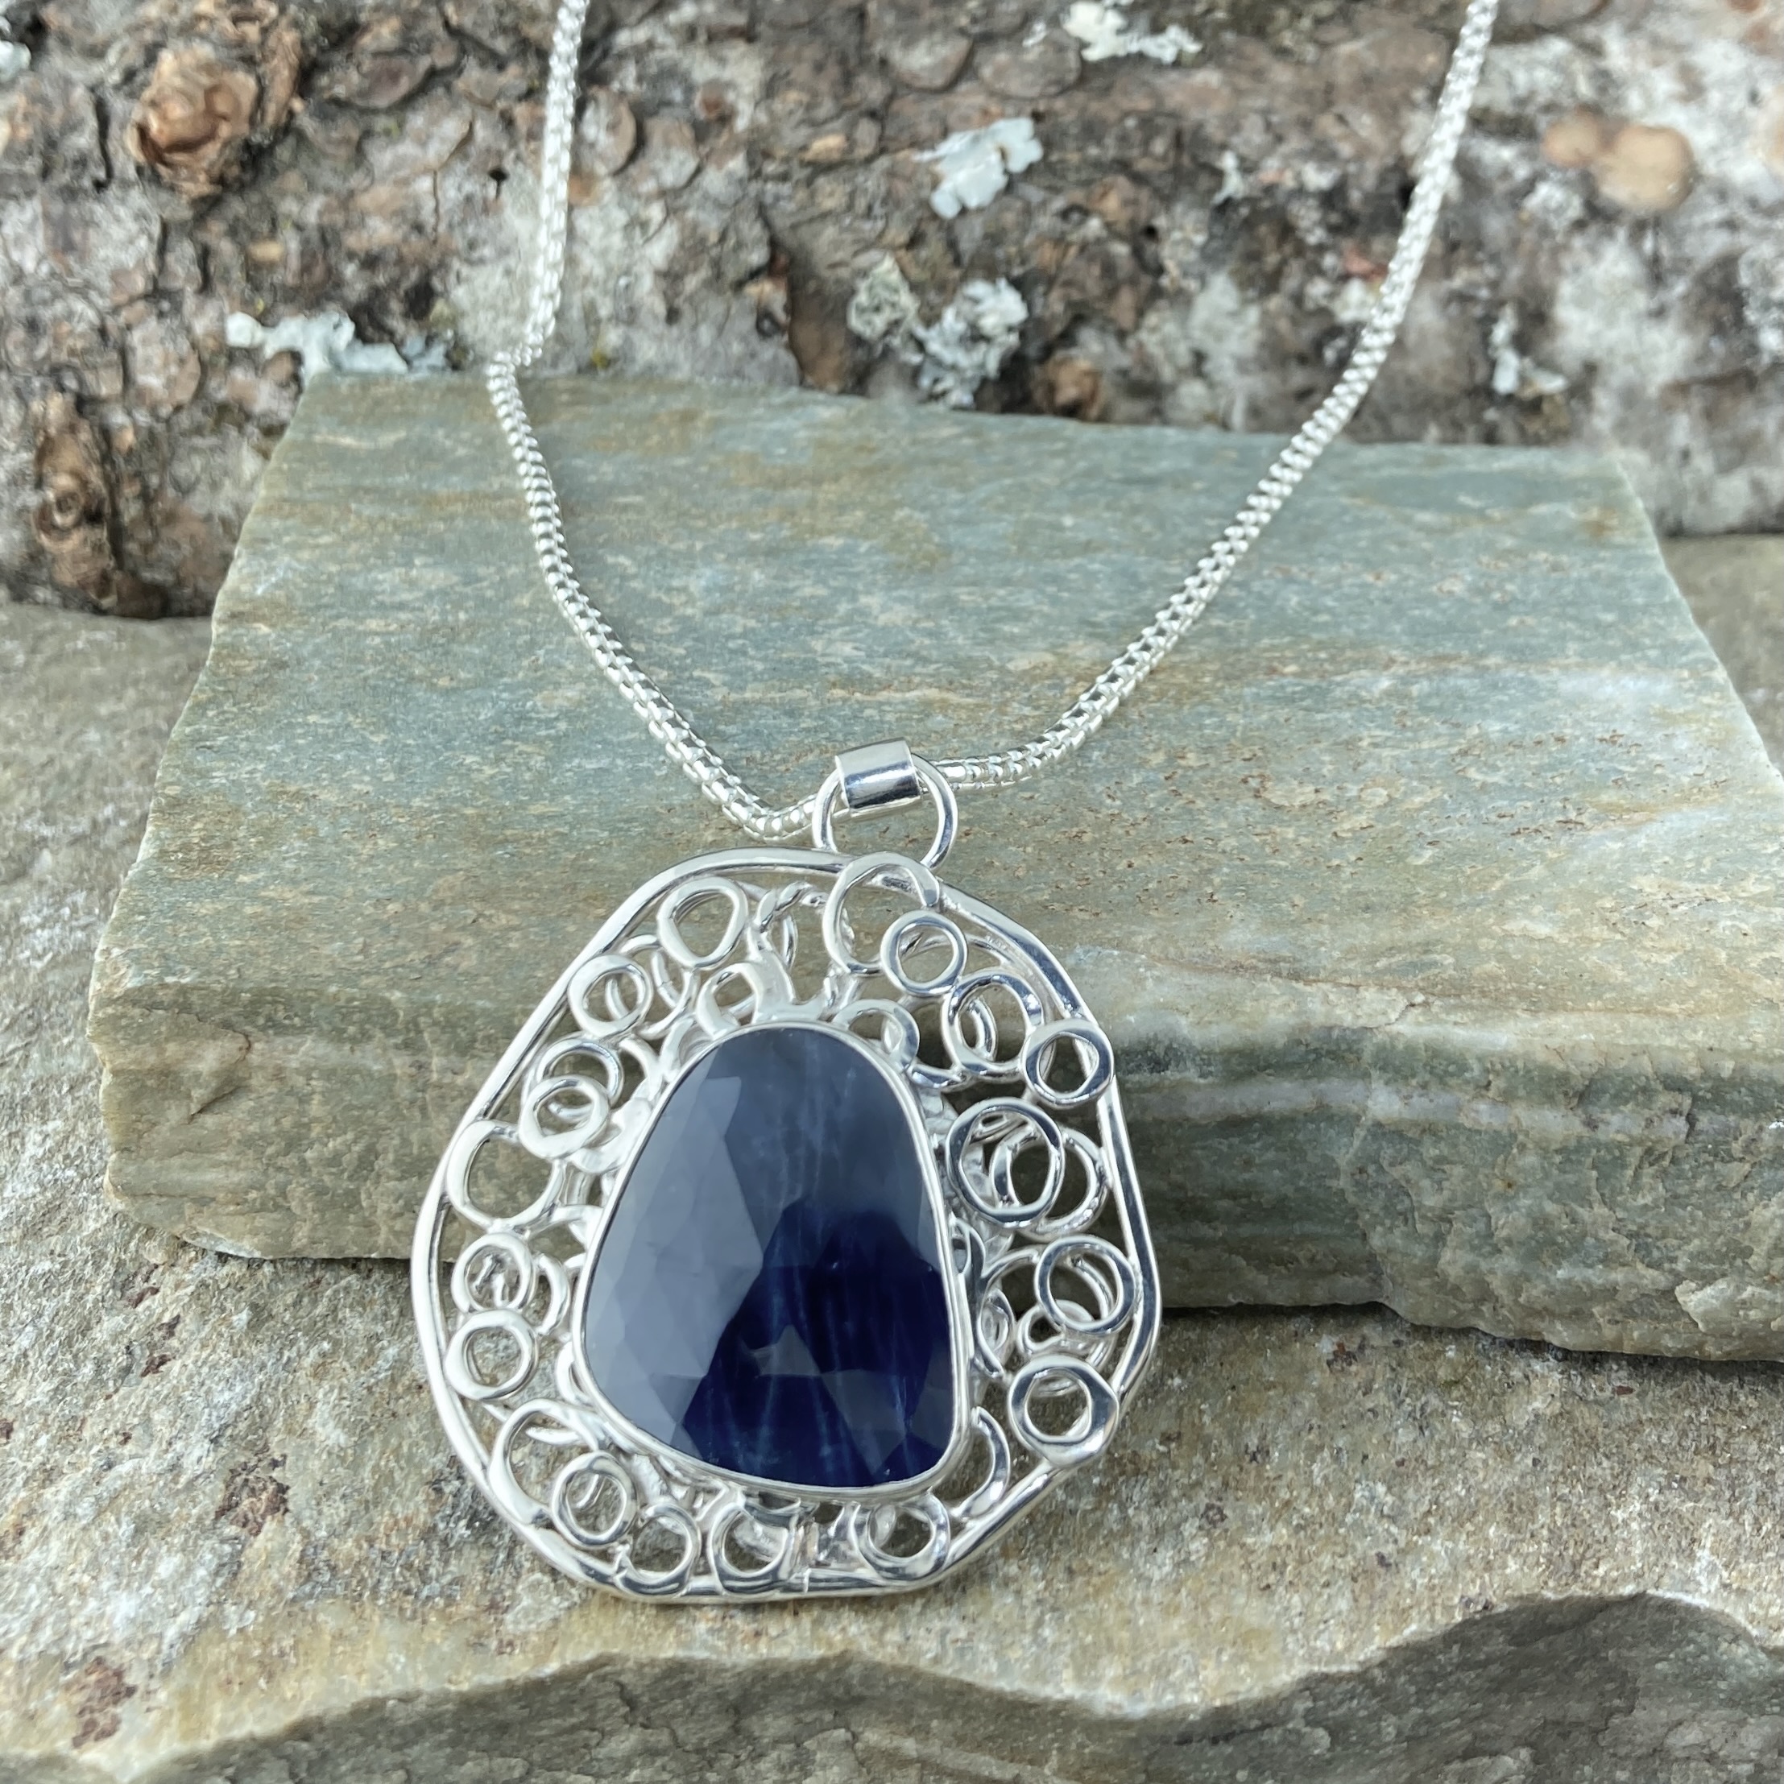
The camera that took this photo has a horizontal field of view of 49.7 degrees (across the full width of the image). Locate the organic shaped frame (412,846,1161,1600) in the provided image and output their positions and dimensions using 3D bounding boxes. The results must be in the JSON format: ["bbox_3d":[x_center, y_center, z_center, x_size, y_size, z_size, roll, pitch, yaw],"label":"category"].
[{"bbox_3d":[-0.006,0.017,0.124,0.047,0.008,0.056,9,75,8],"label":"organic shaped frame"}]

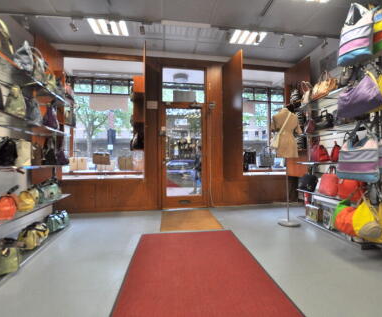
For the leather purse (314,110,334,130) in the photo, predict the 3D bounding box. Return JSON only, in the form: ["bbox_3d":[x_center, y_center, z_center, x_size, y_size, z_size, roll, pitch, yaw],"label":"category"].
[{"bbox_3d":[1.783,-0.506,2.677,0.130,0.230,0.240,0,-1,-18],"label":"leather purse"}]

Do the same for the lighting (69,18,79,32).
[{"bbox_3d":[-1.385,-1.577,2.358,0.110,0.150,0.080,-1,-1,37],"label":"lighting"}]

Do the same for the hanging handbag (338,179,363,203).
[{"bbox_3d":[1.772,0.348,2.210,0.140,0.270,0.260,1,-1,-30],"label":"hanging handbag"}]

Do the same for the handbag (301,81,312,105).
[{"bbox_3d":[1.835,-1.044,3.159,0.120,0.330,0.200,0,-1,-18],"label":"handbag"}]

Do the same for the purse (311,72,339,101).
[{"bbox_3d":[1.761,-0.957,2.632,0.140,0.280,0.320,0,-1,-3],"label":"purse"}]

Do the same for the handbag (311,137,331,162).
[{"bbox_3d":[1.808,-0.117,2.753,0.130,0.320,0.230,0,-1,-27],"label":"handbag"}]

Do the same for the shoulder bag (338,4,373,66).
[{"bbox_3d":[1.634,-1.212,1.977,0.130,0.520,0.340,1,-1,-41],"label":"shoulder bag"}]

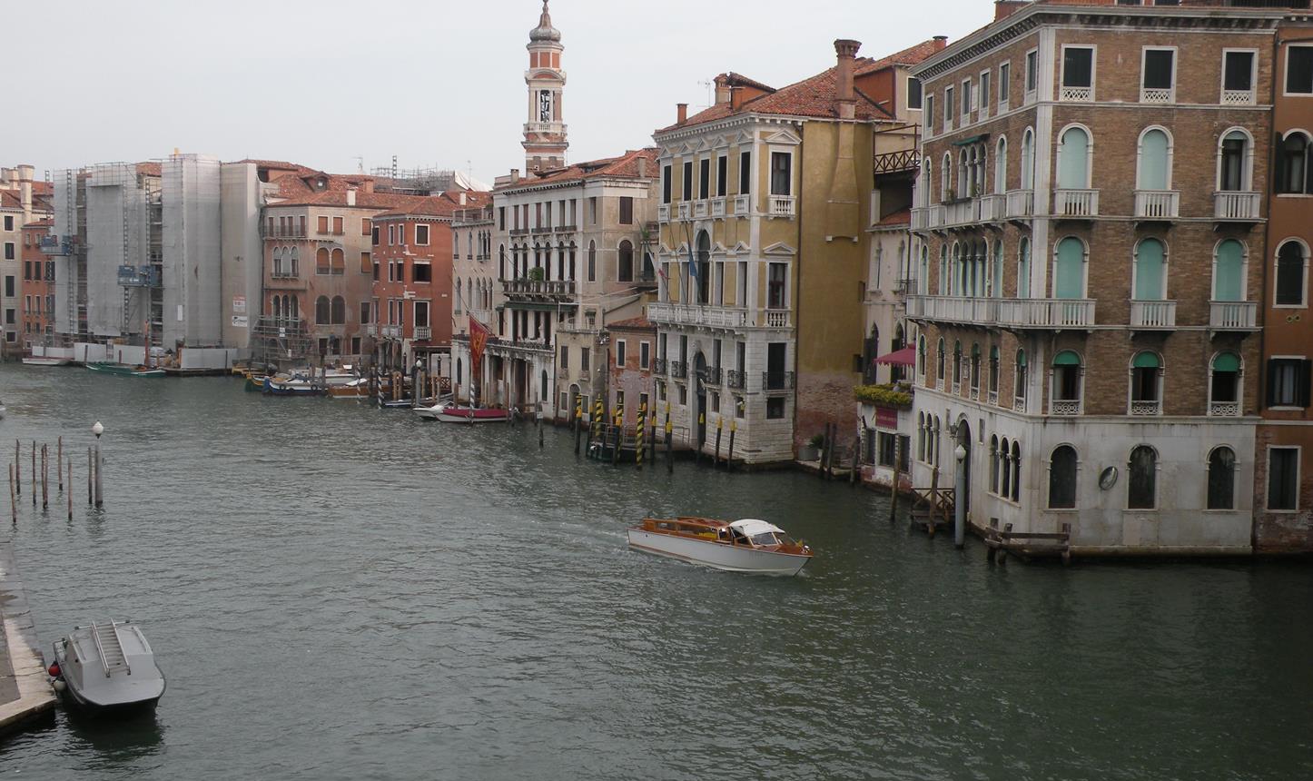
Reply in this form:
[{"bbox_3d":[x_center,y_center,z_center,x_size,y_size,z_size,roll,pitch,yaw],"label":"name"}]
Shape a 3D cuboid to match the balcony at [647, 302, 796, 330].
[{"bbox_3d":[3.556,-4.309,91.846,3.116,1.190,15.244,-1,4,-21],"label":"balcony"}]

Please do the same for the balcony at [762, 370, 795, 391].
[{"bbox_3d":[6.486,-0.543,86.130,1.750,1.150,0.500,-1,4,-24],"label":"balcony"}]

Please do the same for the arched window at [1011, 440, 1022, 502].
[{"bbox_3d":[13.997,3.104,61.583,0.300,2.275,0.917,1,4,-5],"label":"arched window"}]

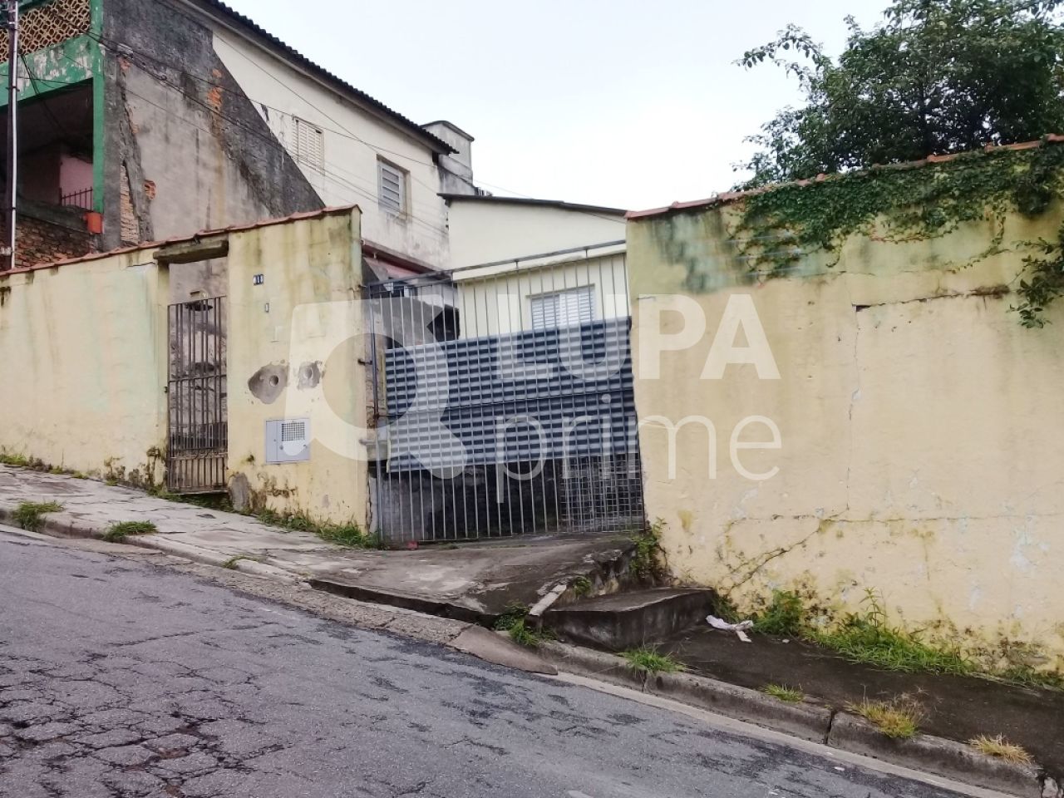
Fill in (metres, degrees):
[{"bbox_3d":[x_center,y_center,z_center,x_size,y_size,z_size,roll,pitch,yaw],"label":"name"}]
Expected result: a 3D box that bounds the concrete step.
[{"bbox_3d":[0.678,1.461,6.384,0.519,0.231,1.273,-7,-8,35],"label":"concrete step"}]

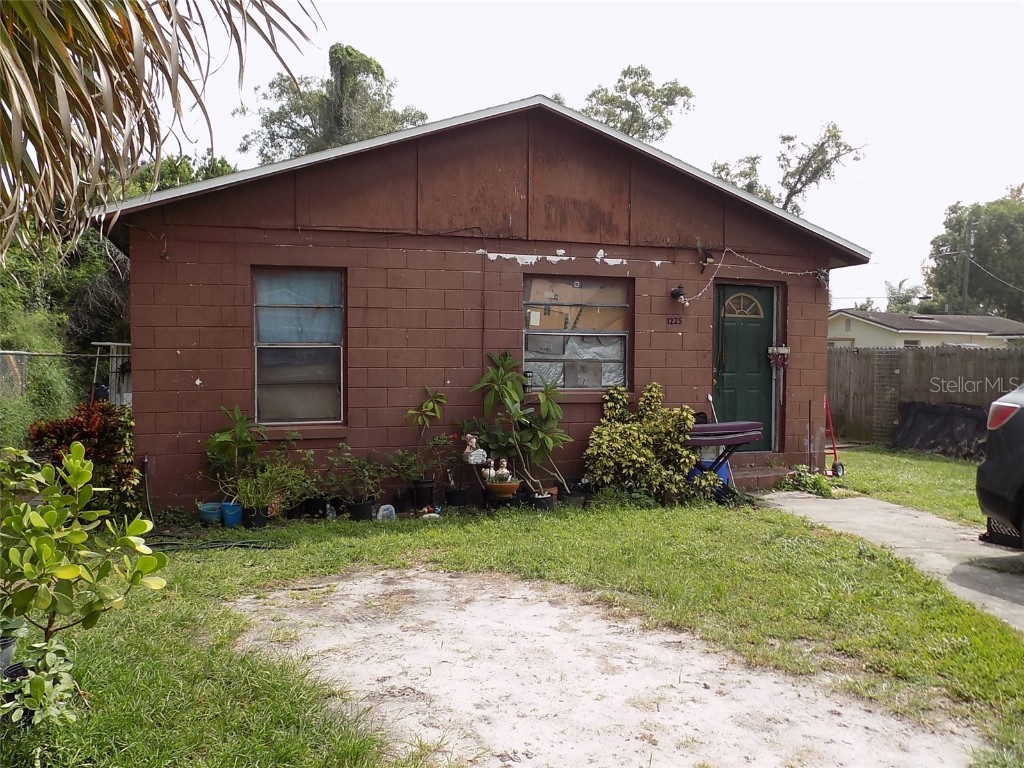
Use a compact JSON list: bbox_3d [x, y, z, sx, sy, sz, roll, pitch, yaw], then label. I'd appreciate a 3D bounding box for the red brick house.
[{"bbox_3d":[-1.301,-0.994,13.308,8.534,4.277,10.400,0,2,-18],"label":"red brick house"}]

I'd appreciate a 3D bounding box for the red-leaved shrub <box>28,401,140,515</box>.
[{"bbox_3d":[-4.049,0.728,7.600,1.000,1.120,0.920,0,2,-18],"label":"red-leaved shrub"}]

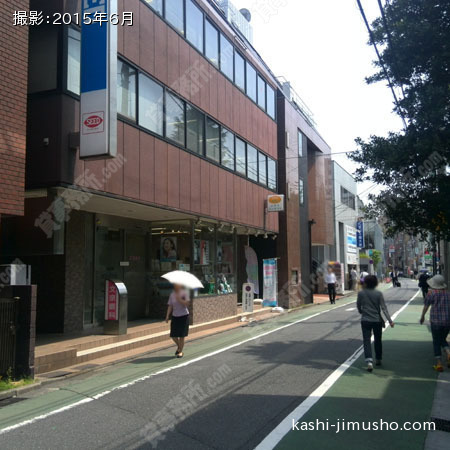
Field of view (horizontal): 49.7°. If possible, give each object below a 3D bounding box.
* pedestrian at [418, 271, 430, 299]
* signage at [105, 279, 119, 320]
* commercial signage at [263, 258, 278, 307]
[{"bbox_3d":[11.939,3.556,29.000,0.600,1.660,0.400,-3,-5,23],"label":"pedestrian"},{"bbox_3d":[-2.426,1.618,10.400,0.350,0.870,0.100,-3,-5,23],"label":"signage"},{"bbox_3d":[1.781,2.263,19.000,0.580,1.820,0.060,-3,-6,24],"label":"commercial signage"}]

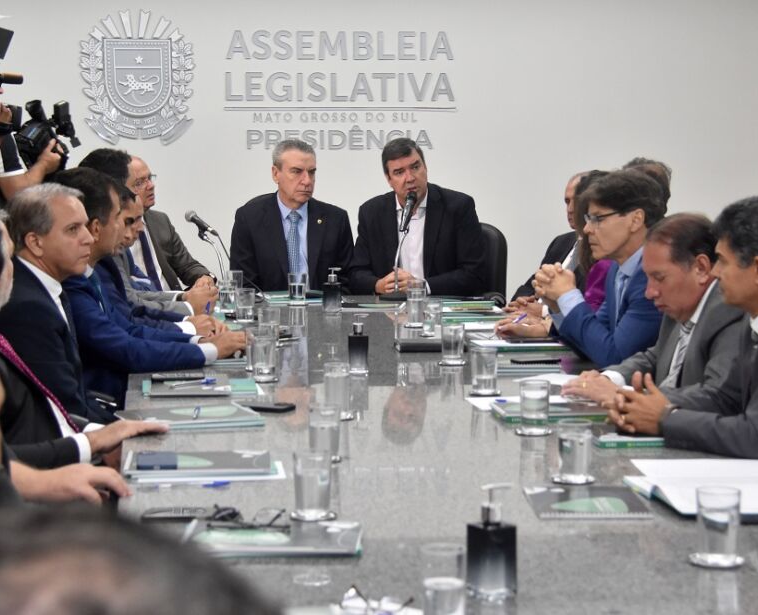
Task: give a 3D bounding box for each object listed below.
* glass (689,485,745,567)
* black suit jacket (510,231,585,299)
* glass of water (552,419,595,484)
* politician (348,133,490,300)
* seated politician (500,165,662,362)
[{"bbox_3d":[0.544,0.352,3.091,0.079,0.119,0.079,0,6,0],"label":"glass"},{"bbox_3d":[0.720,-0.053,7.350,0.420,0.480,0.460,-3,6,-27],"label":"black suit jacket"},{"bbox_3d":[0.378,0.277,3.715,0.076,0.114,0.076,-1,6,-6],"label":"glass of water"},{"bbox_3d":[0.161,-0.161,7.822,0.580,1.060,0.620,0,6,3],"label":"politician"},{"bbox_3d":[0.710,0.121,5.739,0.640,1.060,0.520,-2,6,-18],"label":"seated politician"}]

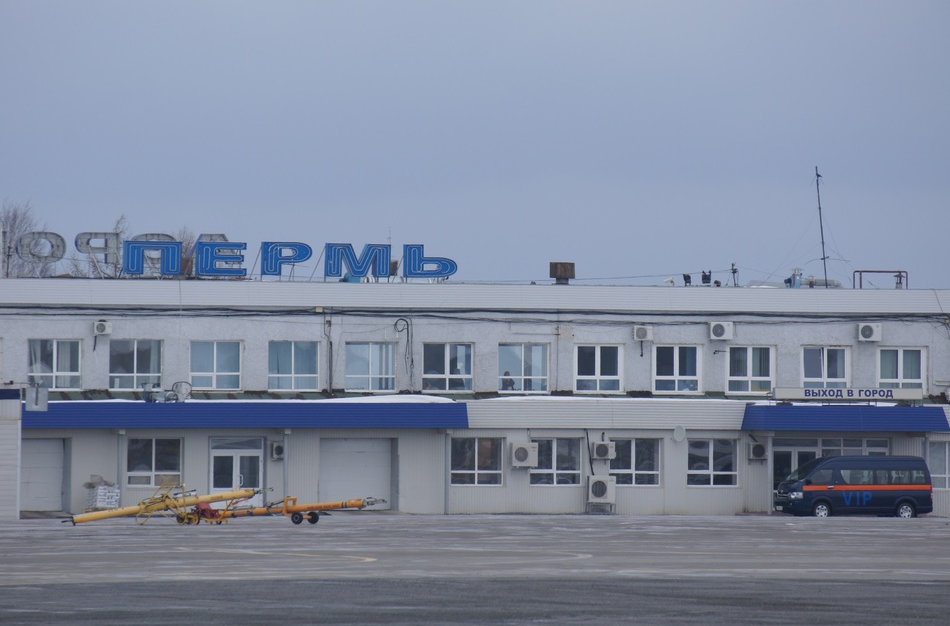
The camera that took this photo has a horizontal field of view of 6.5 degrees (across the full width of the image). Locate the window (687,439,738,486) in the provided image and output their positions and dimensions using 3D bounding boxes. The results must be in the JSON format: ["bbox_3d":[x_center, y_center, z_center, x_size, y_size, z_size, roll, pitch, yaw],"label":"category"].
[{"bbox_3d":[8.476,5.346,296.438,1.900,1.760,0.150,1,-1,-20],"label":"window"}]

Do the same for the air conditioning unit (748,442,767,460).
[{"bbox_3d":[10.160,4.934,296.126,0.780,0.560,0.300,1,-1,-21],"label":"air conditioning unit"}]

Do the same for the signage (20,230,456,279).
[{"bbox_3d":[-8.454,-2.009,290.993,16.772,1.610,0.500,1,-1,-23],"label":"signage"}]

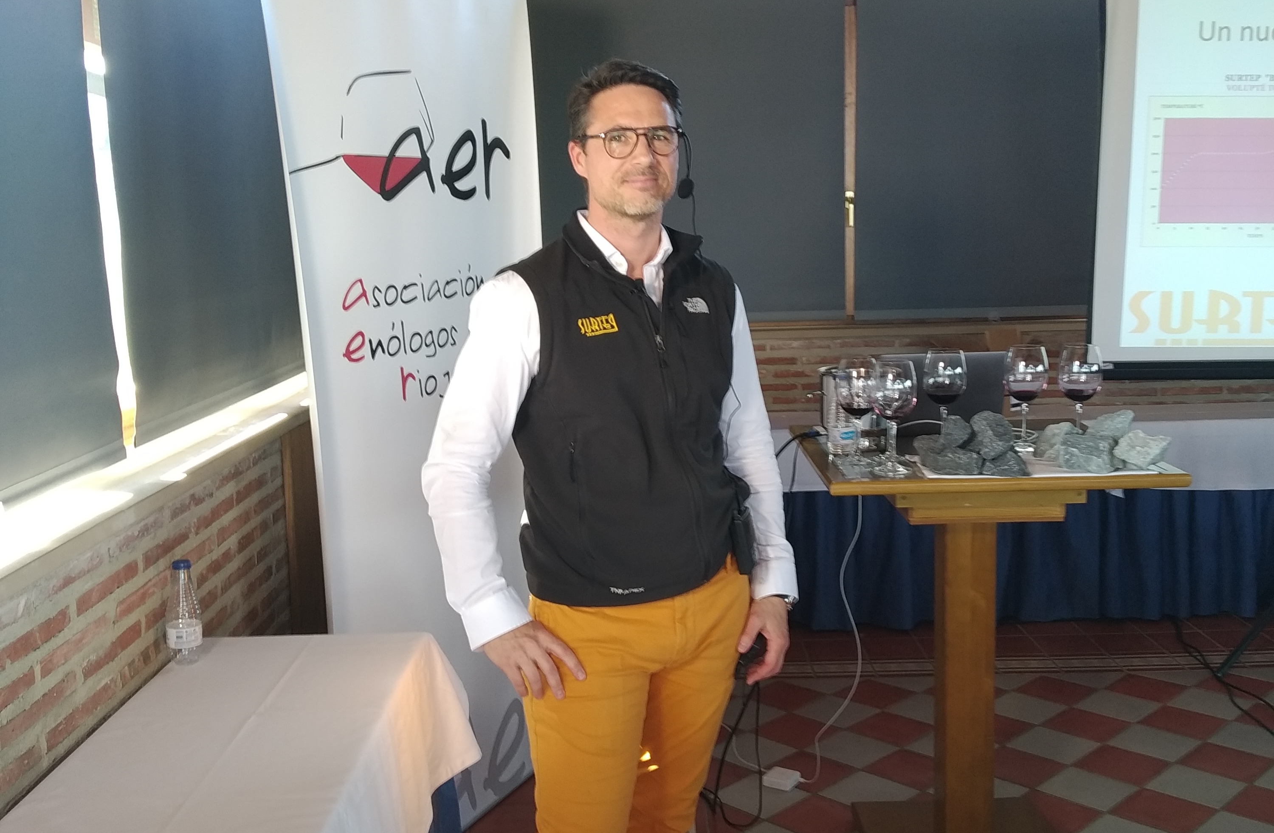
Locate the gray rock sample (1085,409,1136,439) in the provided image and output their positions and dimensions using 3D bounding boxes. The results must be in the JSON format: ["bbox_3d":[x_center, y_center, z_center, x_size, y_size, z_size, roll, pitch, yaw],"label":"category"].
[{"bbox_3d":[1.038,0.022,2.800,0.108,0.075,0.085,-2,8,1],"label":"gray rock sample"}]

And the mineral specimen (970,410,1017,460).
[{"bbox_3d":[0.751,0.038,2.690,0.095,0.100,0.080,-2,8,1],"label":"mineral specimen"}]

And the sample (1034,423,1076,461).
[{"bbox_3d":[0.906,0.044,2.773,0.086,0.080,0.085,-1,8,0],"label":"sample"}]

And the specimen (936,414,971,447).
[{"bbox_3d":[0.671,0.032,2.700,0.078,0.073,0.070,-2,8,1],"label":"specimen"}]

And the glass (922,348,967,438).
[{"bbox_3d":[0.690,-0.033,2.852,0.093,0.225,0.093,-2,8,1],"label":"glass"}]

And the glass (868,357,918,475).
[{"bbox_3d":[0.527,0.001,2.626,0.098,0.225,0.098,-1,8,0],"label":"glass"}]

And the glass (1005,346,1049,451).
[{"bbox_3d":[0.881,-0.045,2.893,0.098,0.225,0.098,-1,8,0],"label":"glass"}]

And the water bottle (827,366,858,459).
[{"bbox_3d":[0.462,-0.009,2.865,0.065,0.192,0.065,-2,8,1],"label":"water bottle"}]

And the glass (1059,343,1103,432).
[{"bbox_3d":[0.989,-0.043,2.850,0.093,0.225,0.093,-2,8,1],"label":"glass"}]

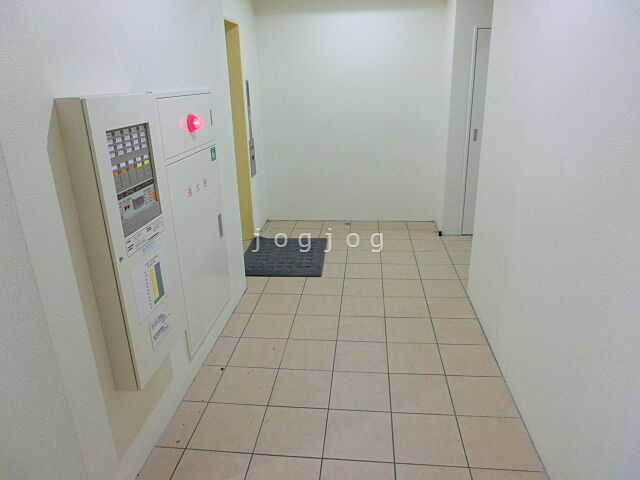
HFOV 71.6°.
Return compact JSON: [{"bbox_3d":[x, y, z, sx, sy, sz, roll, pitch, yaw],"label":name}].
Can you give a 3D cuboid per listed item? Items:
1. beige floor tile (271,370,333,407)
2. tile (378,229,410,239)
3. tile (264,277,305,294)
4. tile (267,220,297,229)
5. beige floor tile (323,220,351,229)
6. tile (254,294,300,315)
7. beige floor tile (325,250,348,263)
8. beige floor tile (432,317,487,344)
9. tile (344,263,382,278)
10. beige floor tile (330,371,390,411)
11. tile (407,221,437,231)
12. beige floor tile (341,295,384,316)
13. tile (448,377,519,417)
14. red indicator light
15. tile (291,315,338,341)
[{"bbox_3d":[-0.094,0.783,2.342,0.300,0.012,0.300,0,20,6],"label":"beige floor tile"},{"bbox_3d":[0.751,-0.048,4.487,0.298,0.010,0.298,1,20,6],"label":"tile"},{"bbox_3d":[-0.271,0.361,3.506,0.300,0.010,0.300,1,20,6],"label":"tile"},{"bbox_3d":[-0.440,-0.163,4.959,0.300,0.010,0.300,1,20,6],"label":"tile"},{"bbox_3d":[0.185,-0.158,4.830,0.298,0.010,0.298,1,20,6],"label":"beige floor tile"},{"bbox_3d":[-0.298,0.467,3.208,0.299,0.010,0.299,0,20,6],"label":"tile"},{"bbox_3d":[0.093,0.152,3.990,0.298,0.010,0.298,1,20,6],"label":"beige floor tile"},{"bbox_3d":[0.861,0.572,2.775,0.291,0.010,0.297,0,20,6],"label":"beige floor tile"},{"bbox_3d":[0.361,0.260,3.682,0.298,0.010,0.298,0,20,6],"label":"tile"},{"bbox_3d":[0.209,0.785,2.310,0.300,0.012,0.300,0,20,6],"label":"beige floor tile"},{"bbox_3d":[1.080,-0.150,4.732,0.296,0.010,0.296,0,20,6],"label":"tile"},{"bbox_3d":[0.299,0.466,3.122,0.298,0.010,0.298,0,20,6],"label":"beige floor tile"},{"bbox_3d":[0.814,0.789,2.242,0.300,0.010,0.300,1,20,6],"label":"tile"},{"bbox_3d":[-0.635,-0.603,2.291,0.062,0.087,0.087,0,20,6],"label":"red indicator light"},{"bbox_3d":[-0.031,0.565,2.868,0.296,0.010,0.296,0,20,6],"label":"tile"}]

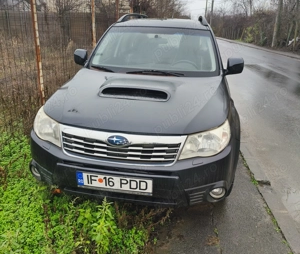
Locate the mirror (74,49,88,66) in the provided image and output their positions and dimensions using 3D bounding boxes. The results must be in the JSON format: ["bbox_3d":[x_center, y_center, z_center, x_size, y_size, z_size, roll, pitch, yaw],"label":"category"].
[{"bbox_3d":[-0.816,-0.825,3.178,0.195,0.180,0.140,5,20,9],"label":"mirror"}]

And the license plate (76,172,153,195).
[{"bbox_3d":[-0.240,0.383,1.804,0.525,0.125,0.022,5,20,9],"label":"license plate"}]

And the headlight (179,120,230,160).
[{"bbox_3d":[0.395,0.086,1.866,0.360,0.220,0.370,5,20,9],"label":"headlight"}]

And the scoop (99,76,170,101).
[{"bbox_3d":[-0.089,-0.336,2.362,0.610,0.120,0.470,5,14,9],"label":"scoop"}]

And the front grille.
[{"bbox_3d":[-0.215,0.120,1.816,0.880,0.200,0.130,5,12,9],"label":"front grille"}]

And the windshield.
[{"bbox_3d":[0.059,-0.861,3.001,1.420,0.140,0.780,5,60,9],"label":"windshield"}]

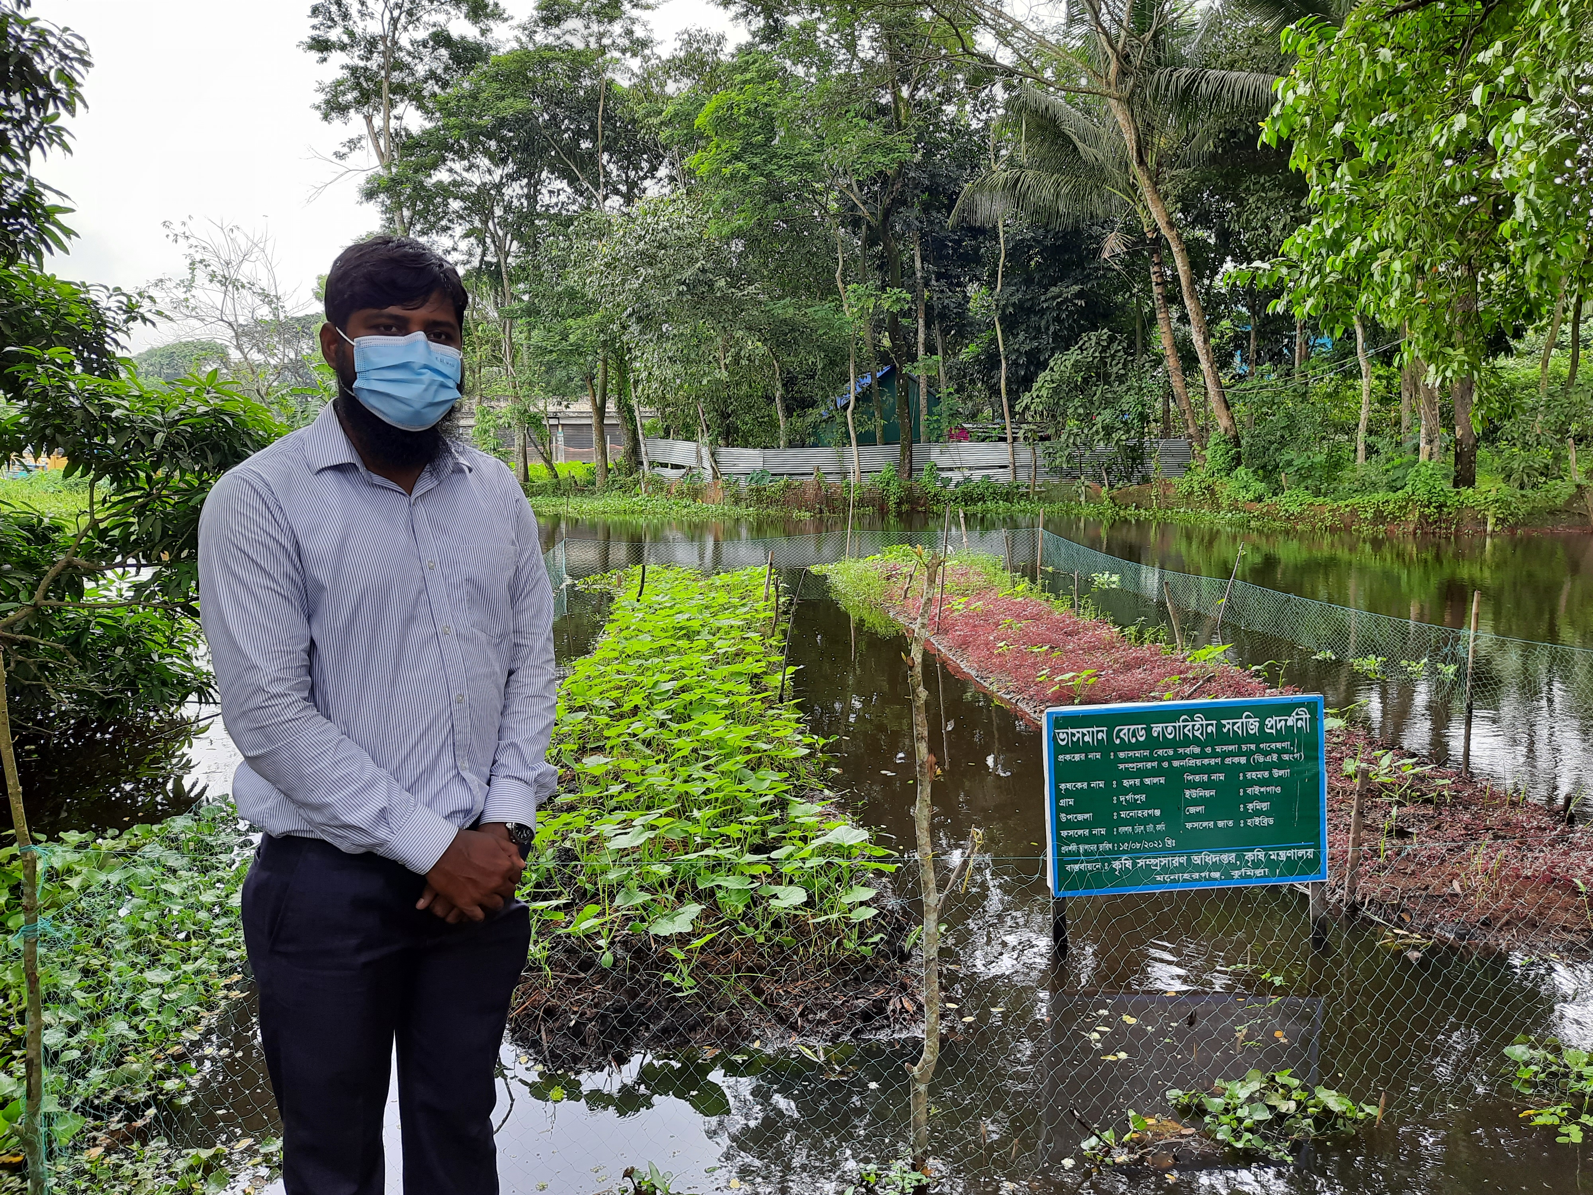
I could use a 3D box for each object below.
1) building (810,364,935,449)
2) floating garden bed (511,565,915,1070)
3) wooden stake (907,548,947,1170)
[{"bbox_3d":[3.219,-6.541,43.732,5.000,4.072,5.000,-1,7,-6],"label":"building"},{"bbox_3d":[-0.778,0.407,8.101,1.600,0.450,10.239,-1,7,-3],"label":"floating garden bed"},{"bbox_3d":[0.275,0.587,2.483,0.080,1.378,0.065,0,7,0],"label":"wooden stake"}]

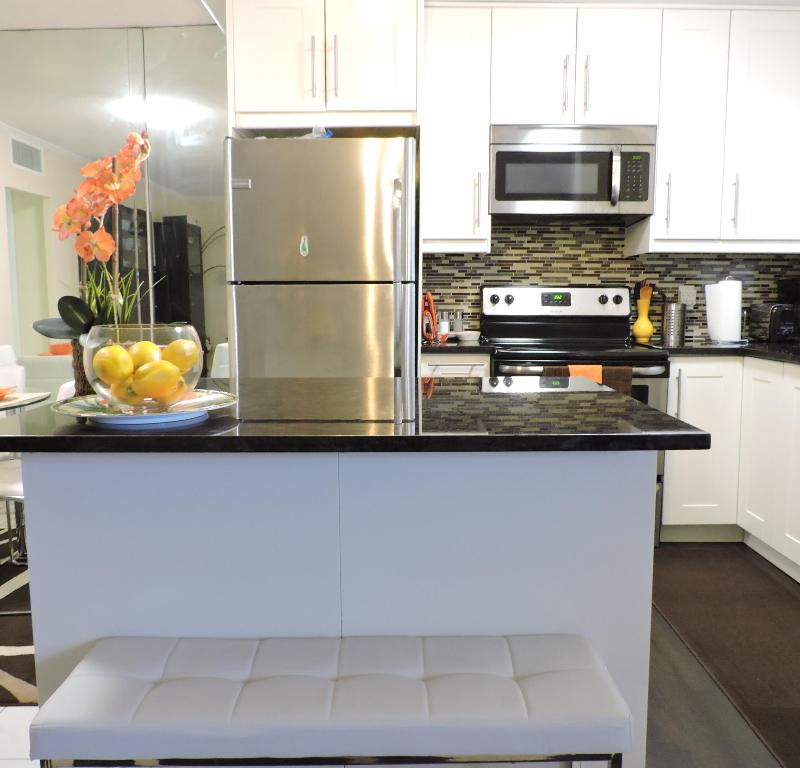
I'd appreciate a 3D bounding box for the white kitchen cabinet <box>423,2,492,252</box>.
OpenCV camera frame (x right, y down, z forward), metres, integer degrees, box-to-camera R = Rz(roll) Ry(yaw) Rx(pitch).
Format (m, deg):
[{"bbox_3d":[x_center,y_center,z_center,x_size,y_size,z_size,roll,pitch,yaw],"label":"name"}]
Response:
[{"bbox_3d":[0.252,-1.145,3.358,0.300,1.060,0.365,0,7,-1],"label":"white kitchen cabinet"}]

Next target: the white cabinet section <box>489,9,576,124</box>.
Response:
[{"bbox_3d":[0.602,-1.444,3.372,0.382,0.495,0.360,0,7,0],"label":"white cabinet section"}]

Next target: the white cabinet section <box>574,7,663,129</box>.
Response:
[{"bbox_3d":[0.969,-1.425,3.334,0.382,0.495,0.365,0,7,-1],"label":"white cabinet section"}]

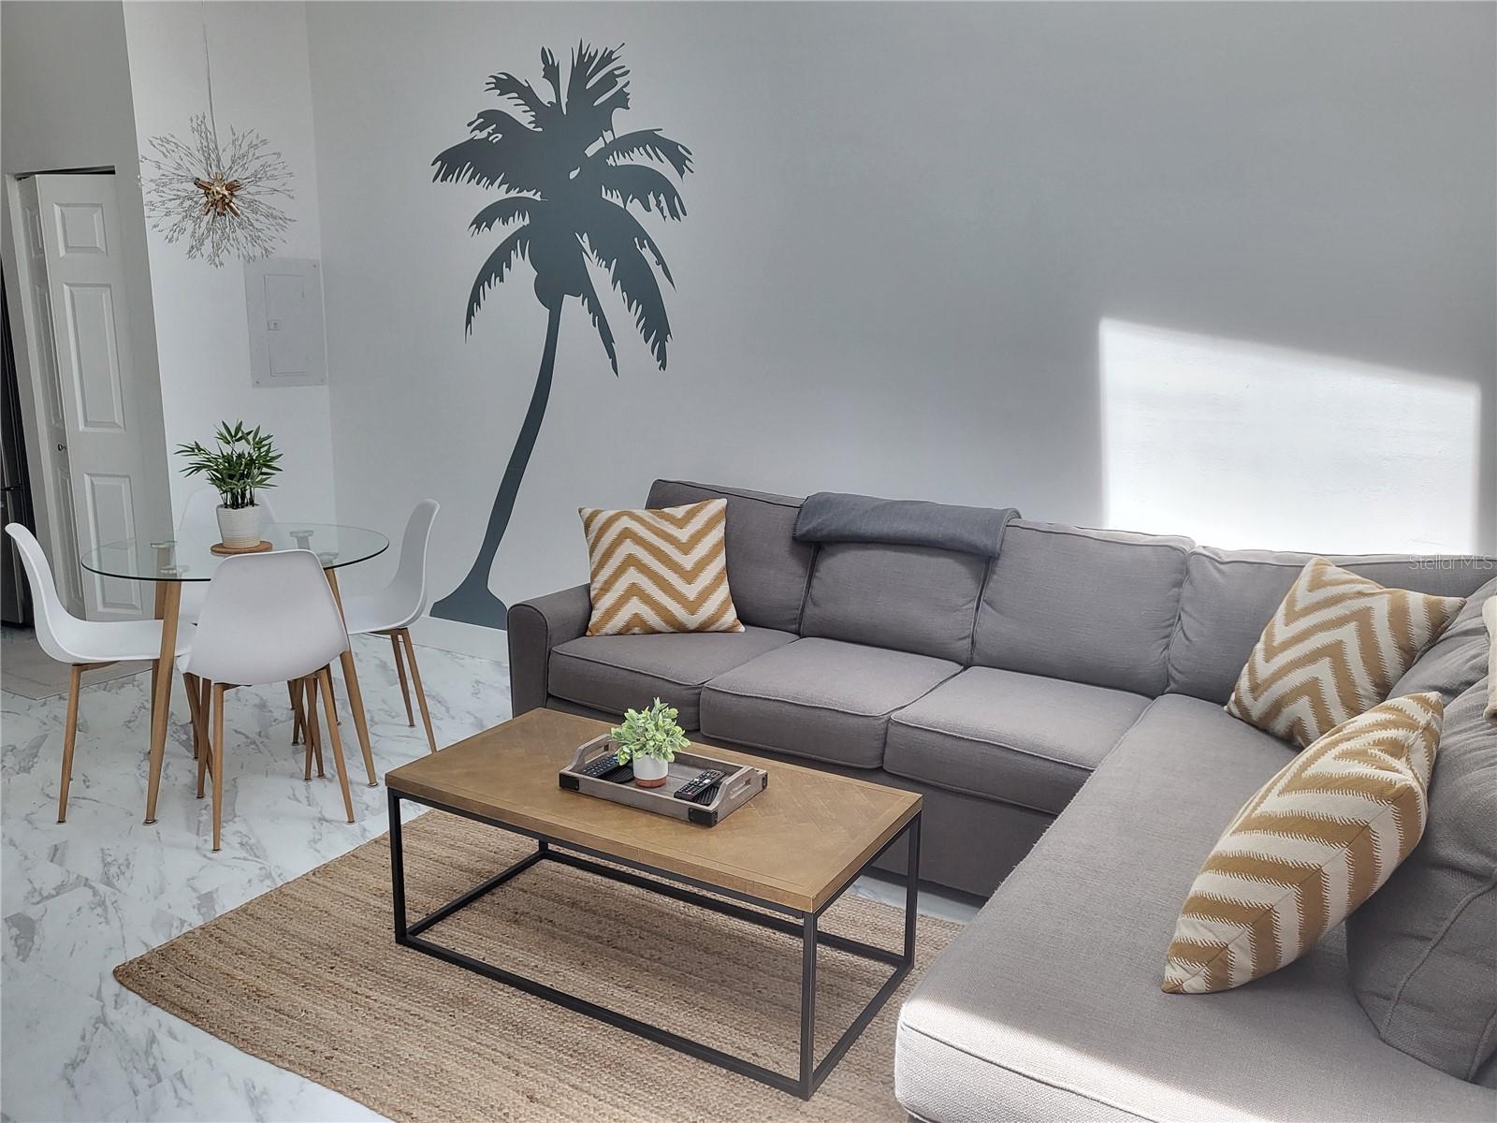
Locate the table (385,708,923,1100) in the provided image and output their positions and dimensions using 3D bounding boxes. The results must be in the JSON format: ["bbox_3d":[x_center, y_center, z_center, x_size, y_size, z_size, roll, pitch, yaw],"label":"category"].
[{"bbox_3d":[-0.226,0.716,2.602,1.107,0.427,0.537,7,13,29],"label":"table"}]

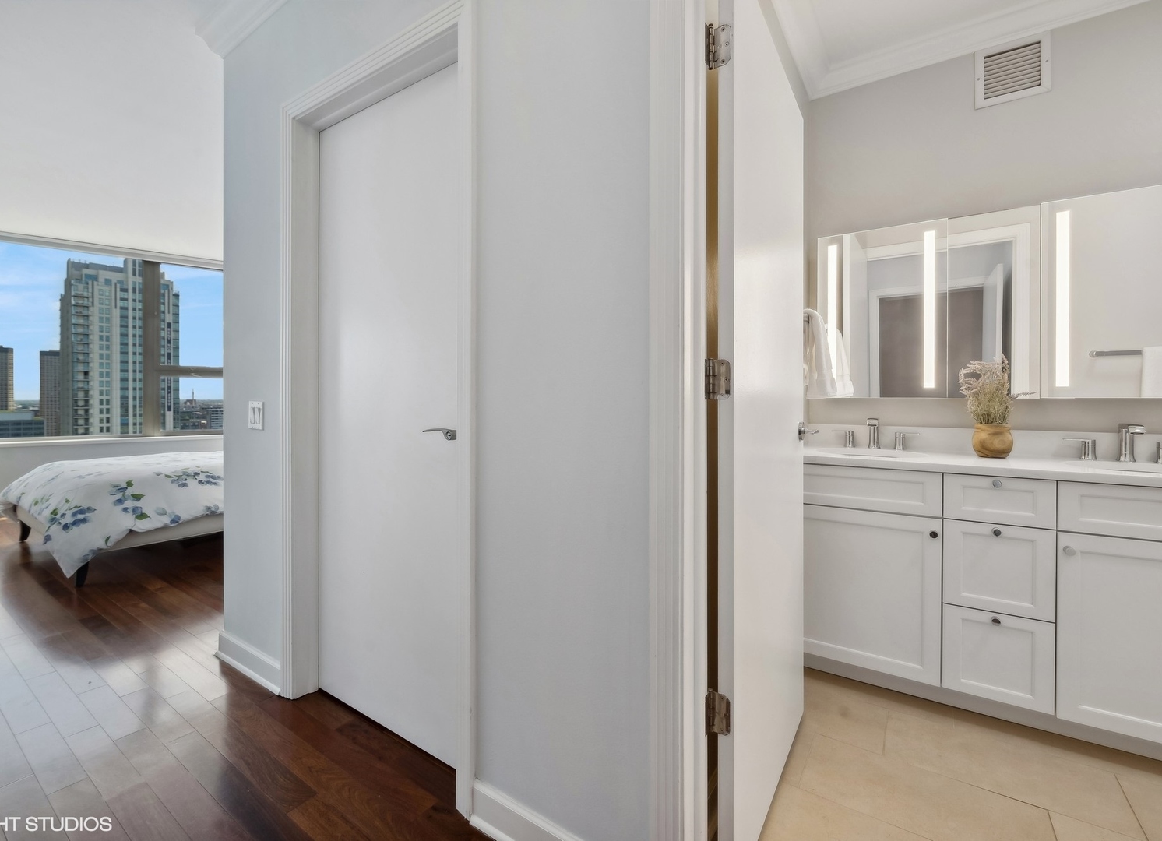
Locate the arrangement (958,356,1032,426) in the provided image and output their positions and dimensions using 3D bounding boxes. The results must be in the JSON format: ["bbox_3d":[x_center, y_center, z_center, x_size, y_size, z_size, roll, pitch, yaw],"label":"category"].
[{"bbox_3d":[1.679,-0.122,1.989,0.209,0.288,0.189,1,2,32],"label":"arrangement"}]

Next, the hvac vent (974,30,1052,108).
[{"bbox_3d":[1.829,-1.483,2.080,0.247,0.249,0.018,1,2,32],"label":"hvac vent"}]

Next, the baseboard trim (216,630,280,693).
[{"bbox_3d":[-1.384,0.984,2.036,0.520,0.128,0.025,1,2,32],"label":"baseboard trim"}]

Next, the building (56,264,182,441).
[{"bbox_3d":[-161.383,-2.980,172.654,30.000,103.000,24.000,1,2,32],"label":"building"}]

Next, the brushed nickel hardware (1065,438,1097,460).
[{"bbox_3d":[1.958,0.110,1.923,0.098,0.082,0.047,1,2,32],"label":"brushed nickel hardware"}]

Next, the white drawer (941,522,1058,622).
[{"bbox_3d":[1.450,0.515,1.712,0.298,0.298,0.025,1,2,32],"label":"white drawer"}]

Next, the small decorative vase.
[{"bbox_3d":[1.673,0.081,1.989,0.127,0.134,0.127,1,2,32],"label":"small decorative vase"}]

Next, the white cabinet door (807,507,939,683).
[{"bbox_3d":[1.104,0.657,1.922,0.504,0.605,0.022,1,2,32],"label":"white cabinet door"}]

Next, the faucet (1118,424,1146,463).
[{"bbox_3d":[2.043,0.085,1.820,0.050,0.144,0.139,1,2,32],"label":"faucet"}]

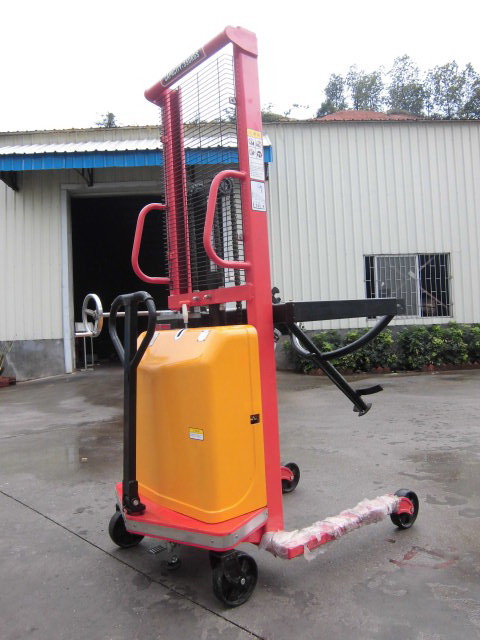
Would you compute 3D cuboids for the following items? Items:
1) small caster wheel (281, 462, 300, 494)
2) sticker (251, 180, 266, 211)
[{"bbox_3d":[0.272,0.900,2.743,0.167,0.167,0.047,-1,-2,-41],"label":"small caster wheel"},{"bbox_3d":[0.078,-0.506,1.969,0.077,0.121,0.004,-1,-2,-41],"label":"sticker"}]

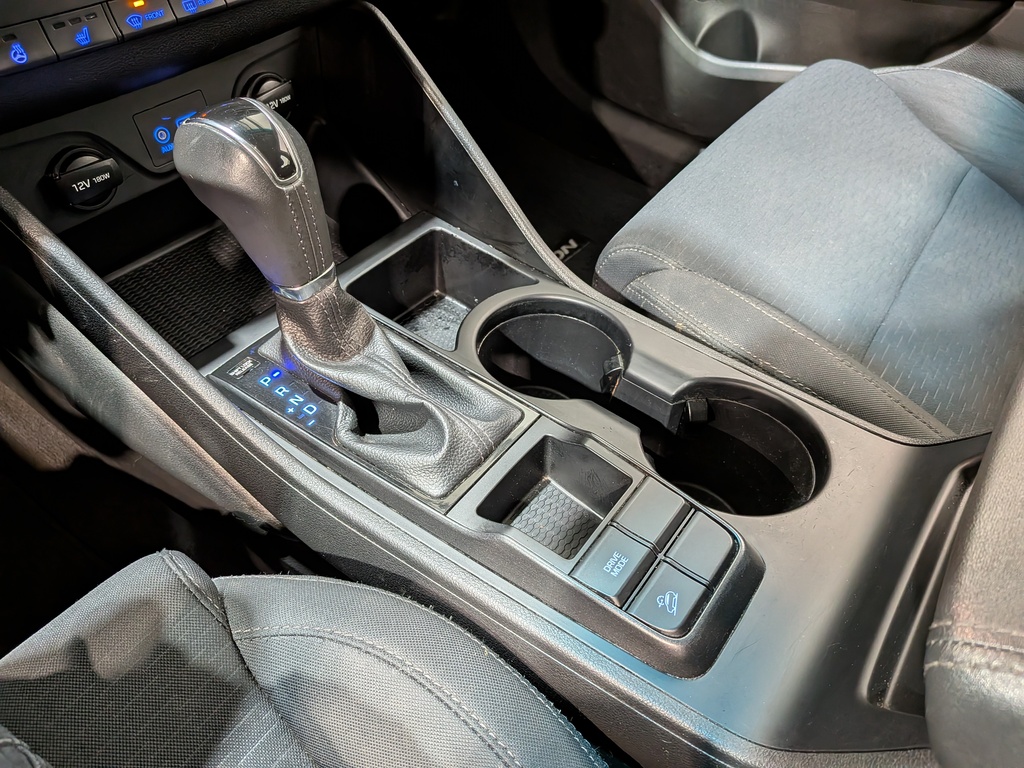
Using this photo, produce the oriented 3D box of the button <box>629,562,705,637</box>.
[{"bbox_3d":[0.067,0.093,0.305,0.024,0.009,0.033,29,52,25],"label":"button"}]

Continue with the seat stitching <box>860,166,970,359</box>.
[{"bbox_3d":[0.314,-0.102,0.539,0.011,0.014,0.308,29,52,25],"label":"seat stitching"}]

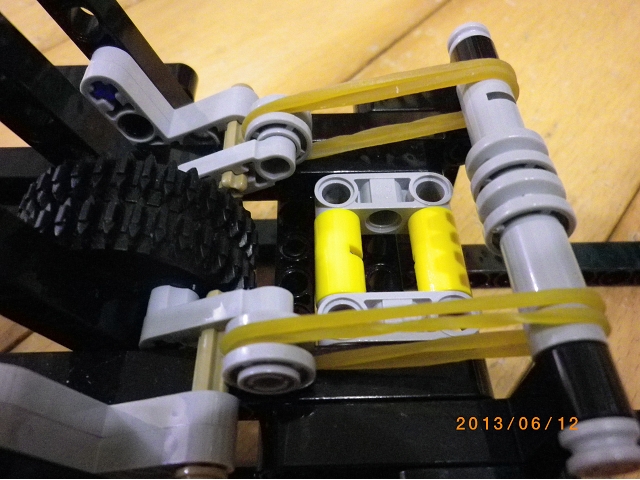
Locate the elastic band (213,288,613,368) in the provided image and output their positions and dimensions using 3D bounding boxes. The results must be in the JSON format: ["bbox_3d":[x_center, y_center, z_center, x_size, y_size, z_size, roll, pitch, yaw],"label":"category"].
[{"bbox_3d":[0.010,0.012,0.061,0.045,0.012,0.004,-7,54,9],"label":"elastic band"}]

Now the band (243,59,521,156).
[{"bbox_3d":[0.009,-0.021,0.086,0.045,0.012,0.004,-8,54,12],"label":"band"}]

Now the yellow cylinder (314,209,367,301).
[{"bbox_3d":[0.003,0.004,0.083,0.008,0.008,0.016,-1,54,-1],"label":"yellow cylinder"}]

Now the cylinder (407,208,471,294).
[{"bbox_3d":[0.019,0.004,0.083,0.008,0.008,0.016,-1,54,-1],"label":"cylinder"}]

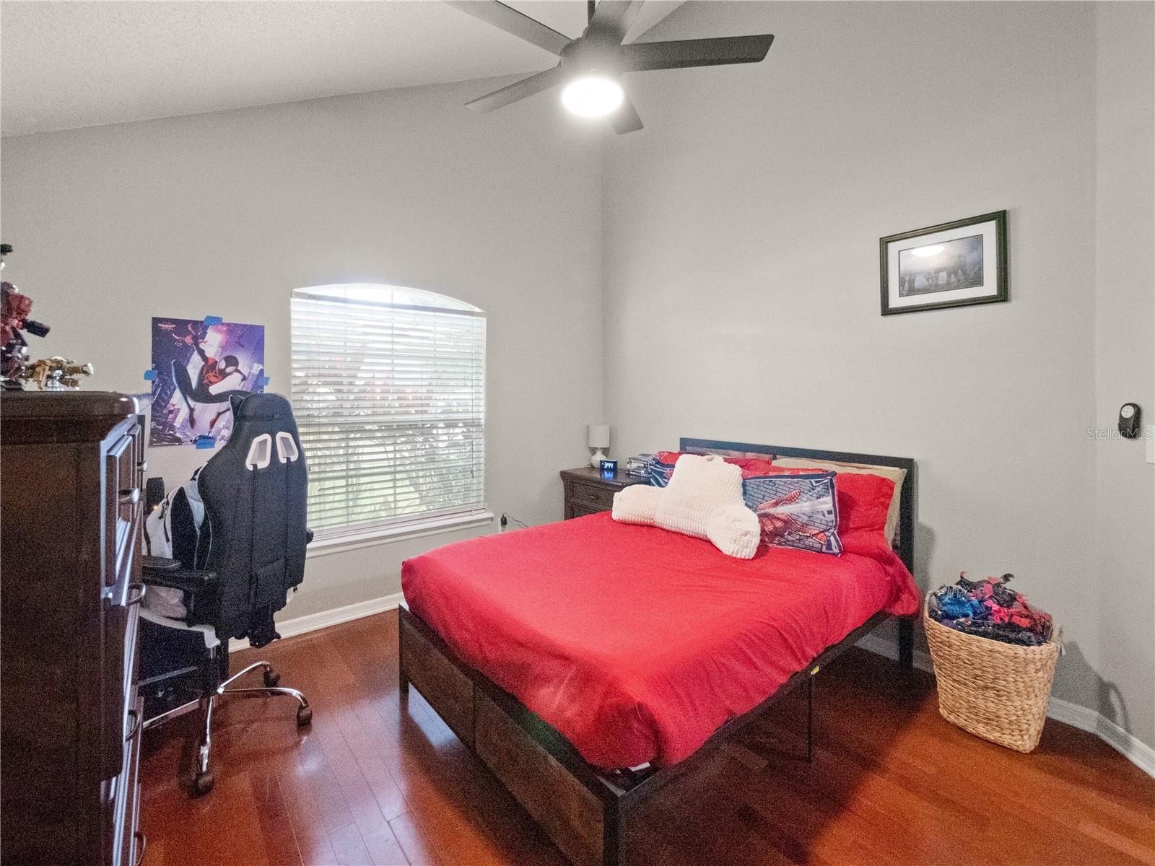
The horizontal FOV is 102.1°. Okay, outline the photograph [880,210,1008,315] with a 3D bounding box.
[{"bbox_3d":[1.710,-0.783,2.209,0.030,0.394,0.488,-3,4,-41],"label":"photograph"}]

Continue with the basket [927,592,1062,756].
[{"bbox_3d":[1.699,0.999,1.917,0.310,0.440,0.400,-3,4,-41],"label":"basket"}]

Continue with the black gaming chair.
[{"bbox_3d":[-1.483,0.553,1.871,0.690,1.360,0.660,1,3,17],"label":"black gaming chair"}]

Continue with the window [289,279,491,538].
[{"bbox_3d":[-1.163,-0.167,3.034,1.190,1.553,0.120,-3,4,-36],"label":"window"}]

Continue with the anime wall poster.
[{"bbox_3d":[-1.904,-0.258,2.451,0.461,0.642,0.012,-3,4,-36],"label":"anime wall poster"}]

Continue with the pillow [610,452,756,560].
[{"bbox_3d":[0.705,0.375,2.718,0.410,0.430,0.870,-3,4,-41],"label":"pillow"}]

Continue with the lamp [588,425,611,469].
[{"bbox_3d":[0.176,0.126,3.767,0.175,0.350,0.175,0,3,0],"label":"lamp"}]

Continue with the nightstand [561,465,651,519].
[{"bbox_3d":[0.272,0.681,3.607,0.450,0.720,0.680,-3,4,-41],"label":"nightstand"}]

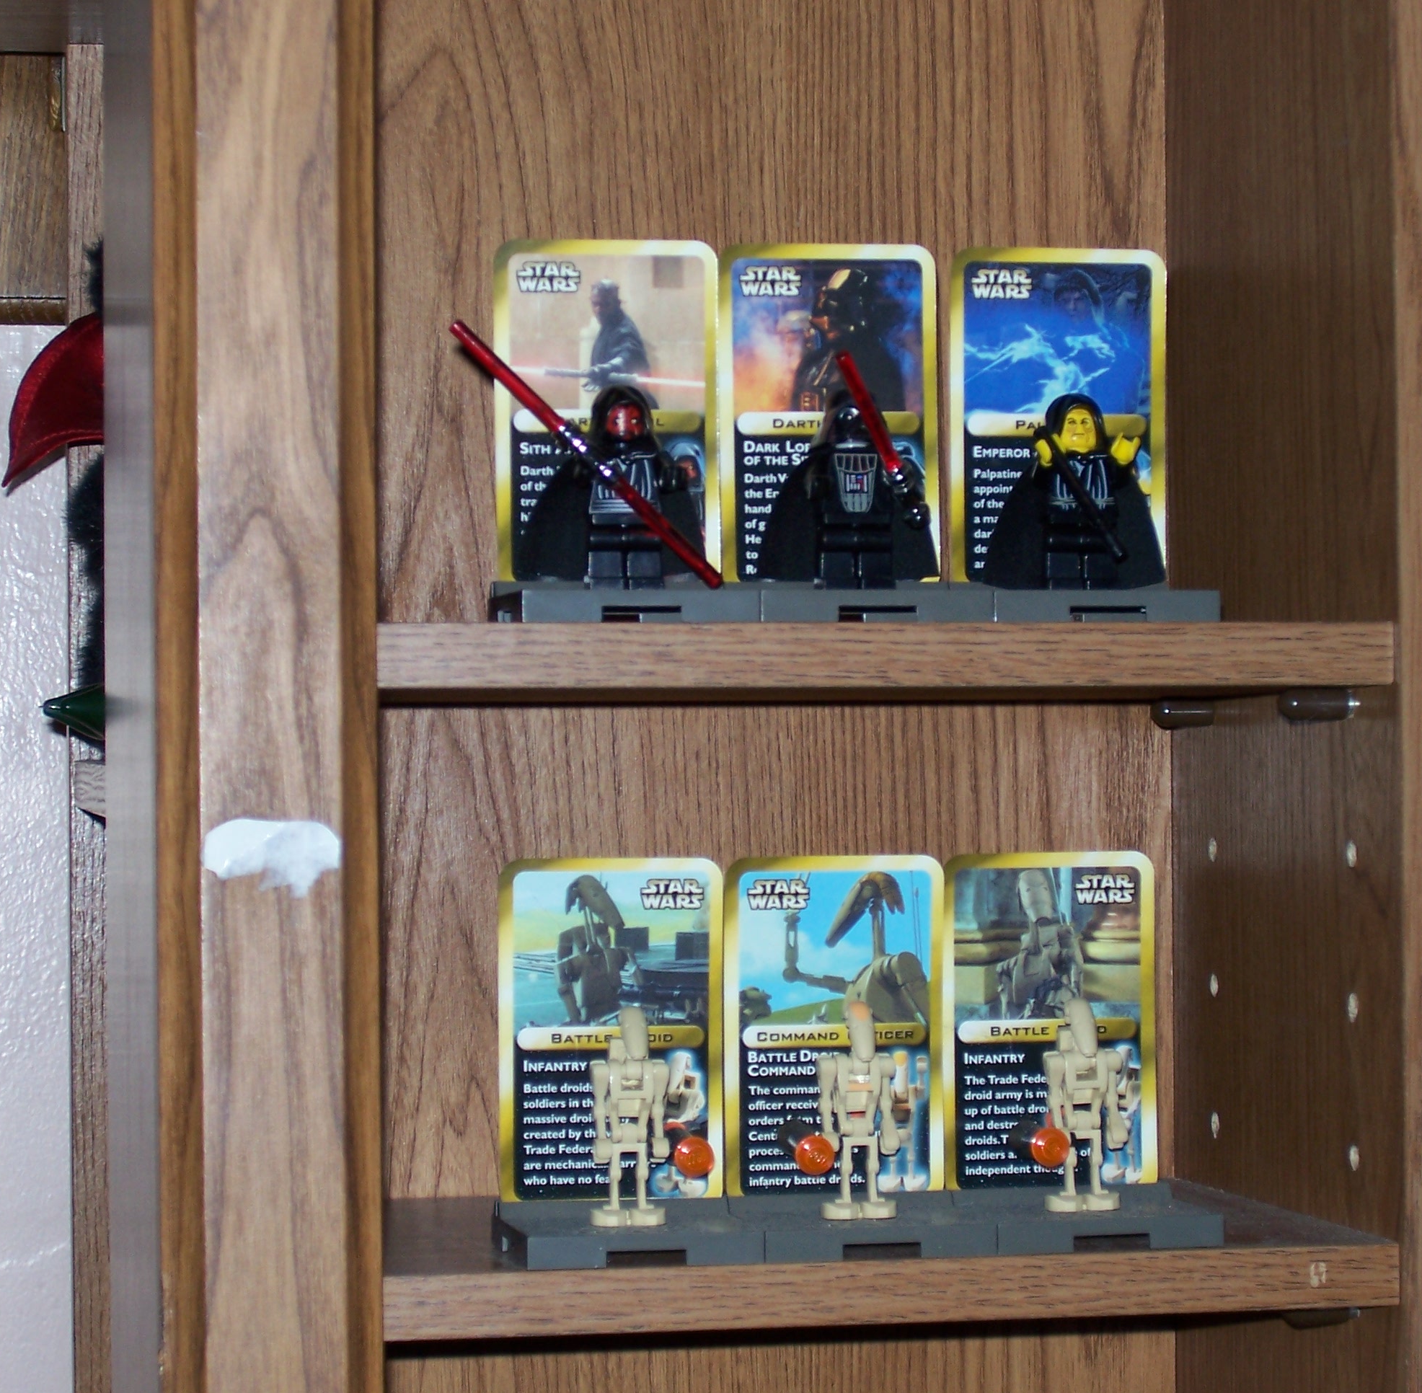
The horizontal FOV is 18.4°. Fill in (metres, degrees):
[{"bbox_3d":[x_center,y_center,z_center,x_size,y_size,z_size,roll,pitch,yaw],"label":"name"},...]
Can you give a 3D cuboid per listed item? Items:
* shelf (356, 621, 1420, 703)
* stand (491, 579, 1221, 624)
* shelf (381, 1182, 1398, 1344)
[{"bbox_3d":[0.014,-0.007,0.956,0.226,0.013,0.152,0,-1,-12],"label":"shelf"},{"bbox_3d":[0.029,-0.019,0.902,0.144,0.010,0.040,0,-1,-12],"label":"stand"},{"bbox_3d":[0.021,0.120,0.952,0.214,0.013,0.147,0,-1,-12],"label":"shelf"}]

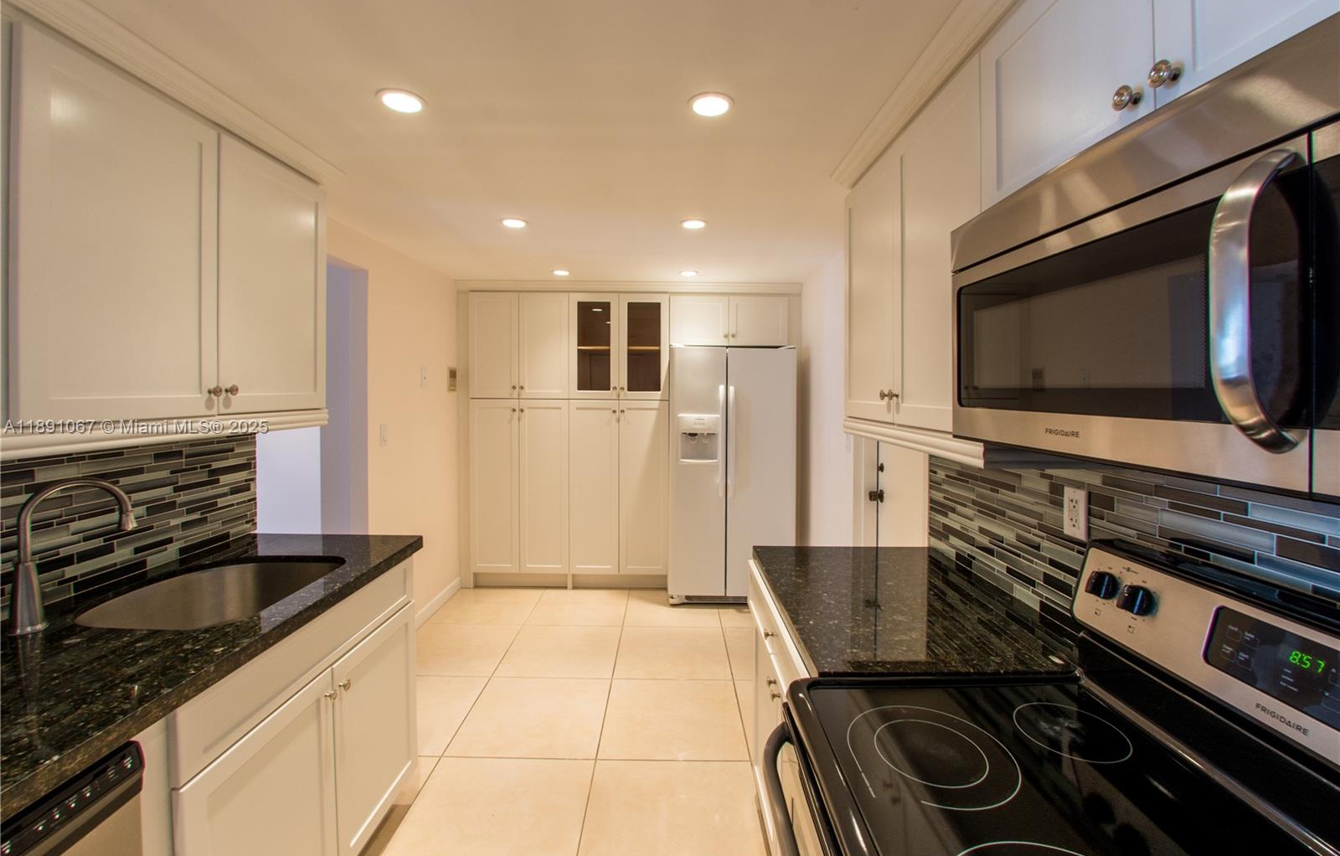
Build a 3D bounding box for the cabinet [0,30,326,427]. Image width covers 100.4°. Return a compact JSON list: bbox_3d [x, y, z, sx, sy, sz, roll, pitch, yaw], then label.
[{"bbox_3d":[-1.345,-0.405,1.465,0.335,0.750,0.910,1,4,0],"label":"cabinet"}]

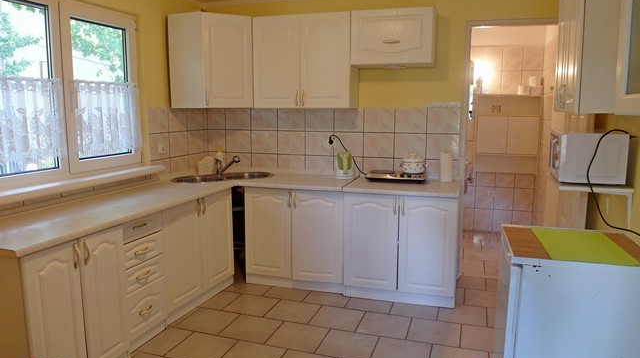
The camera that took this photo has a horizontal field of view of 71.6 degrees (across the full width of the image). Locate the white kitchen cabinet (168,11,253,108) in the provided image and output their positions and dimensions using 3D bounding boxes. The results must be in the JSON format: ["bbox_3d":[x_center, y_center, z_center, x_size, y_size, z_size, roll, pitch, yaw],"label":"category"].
[{"bbox_3d":[-0.812,-0.944,3.671,0.594,0.714,0.594,3,9,19],"label":"white kitchen cabinet"}]

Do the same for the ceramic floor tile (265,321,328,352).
[{"bbox_3d":[-0.129,0.957,2.684,0.308,0.012,0.308,3,9,18],"label":"ceramic floor tile"}]

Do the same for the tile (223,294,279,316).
[{"bbox_3d":[-0.493,0.921,3.227,0.317,0.010,0.317,3,9,18],"label":"tile"}]

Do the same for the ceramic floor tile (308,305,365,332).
[{"bbox_3d":[0.118,0.921,2.926,0.308,0.012,0.308,3,9,18],"label":"ceramic floor tile"}]

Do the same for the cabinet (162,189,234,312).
[{"bbox_3d":[-1.084,0.504,3.249,0.530,0.785,0.800,3,9,19],"label":"cabinet"}]

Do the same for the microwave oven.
[{"bbox_3d":[1.648,-0.145,2.753,0.328,0.276,0.473,3,9,21],"label":"microwave oven"}]

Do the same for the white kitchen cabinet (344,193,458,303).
[{"bbox_3d":[0.622,0.462,3.371,0.780,0.767,0.570,2,9,15],"label":"white kitchen cabinet"}]

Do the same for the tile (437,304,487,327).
[{"bbox_3d":[0.975,0.933,3.040,0.315,0.010,0.315,3,9,19],"label":"tile"}]

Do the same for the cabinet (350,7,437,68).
[{"bbox_3d":[0.577,-1.070,3.423,0.605,0.390,0.307,3,9,17],"label":"cabinet"}]

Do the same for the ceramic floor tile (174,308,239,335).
[{"bbox_3d":[-0.744,0.957,2.979,0.317,0.010,0.317,3,9,18],"label":"ceramic floor tile"}]

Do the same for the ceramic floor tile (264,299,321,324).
[{"bbox_3d":[-0.186,0.937,3.124,0.317,0.010,0.317,3,9,18],"label":"ceramic floor tile"}]

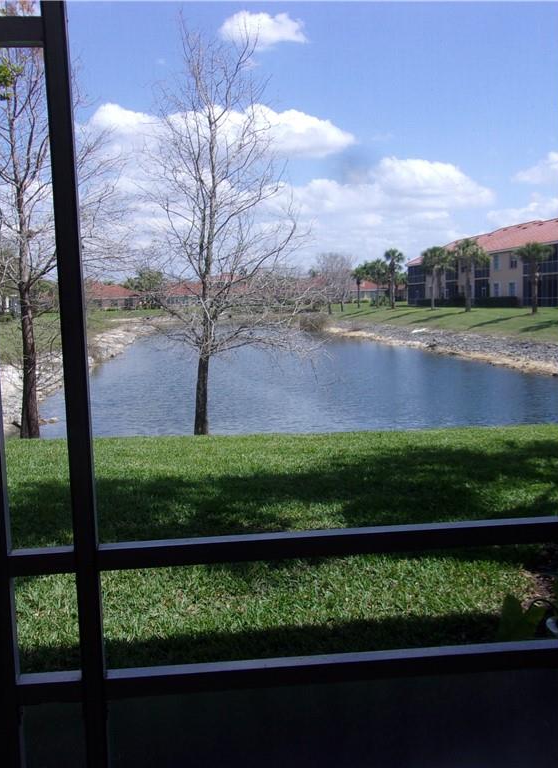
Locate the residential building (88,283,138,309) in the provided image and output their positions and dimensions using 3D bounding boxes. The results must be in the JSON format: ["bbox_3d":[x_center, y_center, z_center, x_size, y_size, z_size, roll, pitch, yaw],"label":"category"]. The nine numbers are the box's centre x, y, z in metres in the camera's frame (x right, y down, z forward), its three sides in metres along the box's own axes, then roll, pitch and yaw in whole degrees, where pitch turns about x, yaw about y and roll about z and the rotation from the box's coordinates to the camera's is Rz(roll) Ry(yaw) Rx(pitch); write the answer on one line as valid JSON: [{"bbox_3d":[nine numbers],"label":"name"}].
[{"bbox_3d":[-36.634,-19.138,174.695,12.500,6.090,11.500,-2,6,-6],"label":"residential building"}]

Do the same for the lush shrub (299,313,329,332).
[{"bbox_3d":[3.018,-5.229,67.913,2.500,1.700,2.300,-2,6,-6],"label":"lush shrub"}]

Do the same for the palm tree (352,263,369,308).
[{"bbox_3d":[10.480,-12.597,102.717,2.300,5.490,2.300,-2,6,-6],"label":"palm tree"}]

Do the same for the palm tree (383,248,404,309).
[{"bbox_3d":[13.280,-12.195,92.639,2.400,6.960,2.400,-2,6,-6],"label":"palm tree"}]

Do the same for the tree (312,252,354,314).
[{"bbox_3d":[6.337,-11.894,94.625,4.900,7.290,4.700,-2,6,-6],"label":"tree"}]

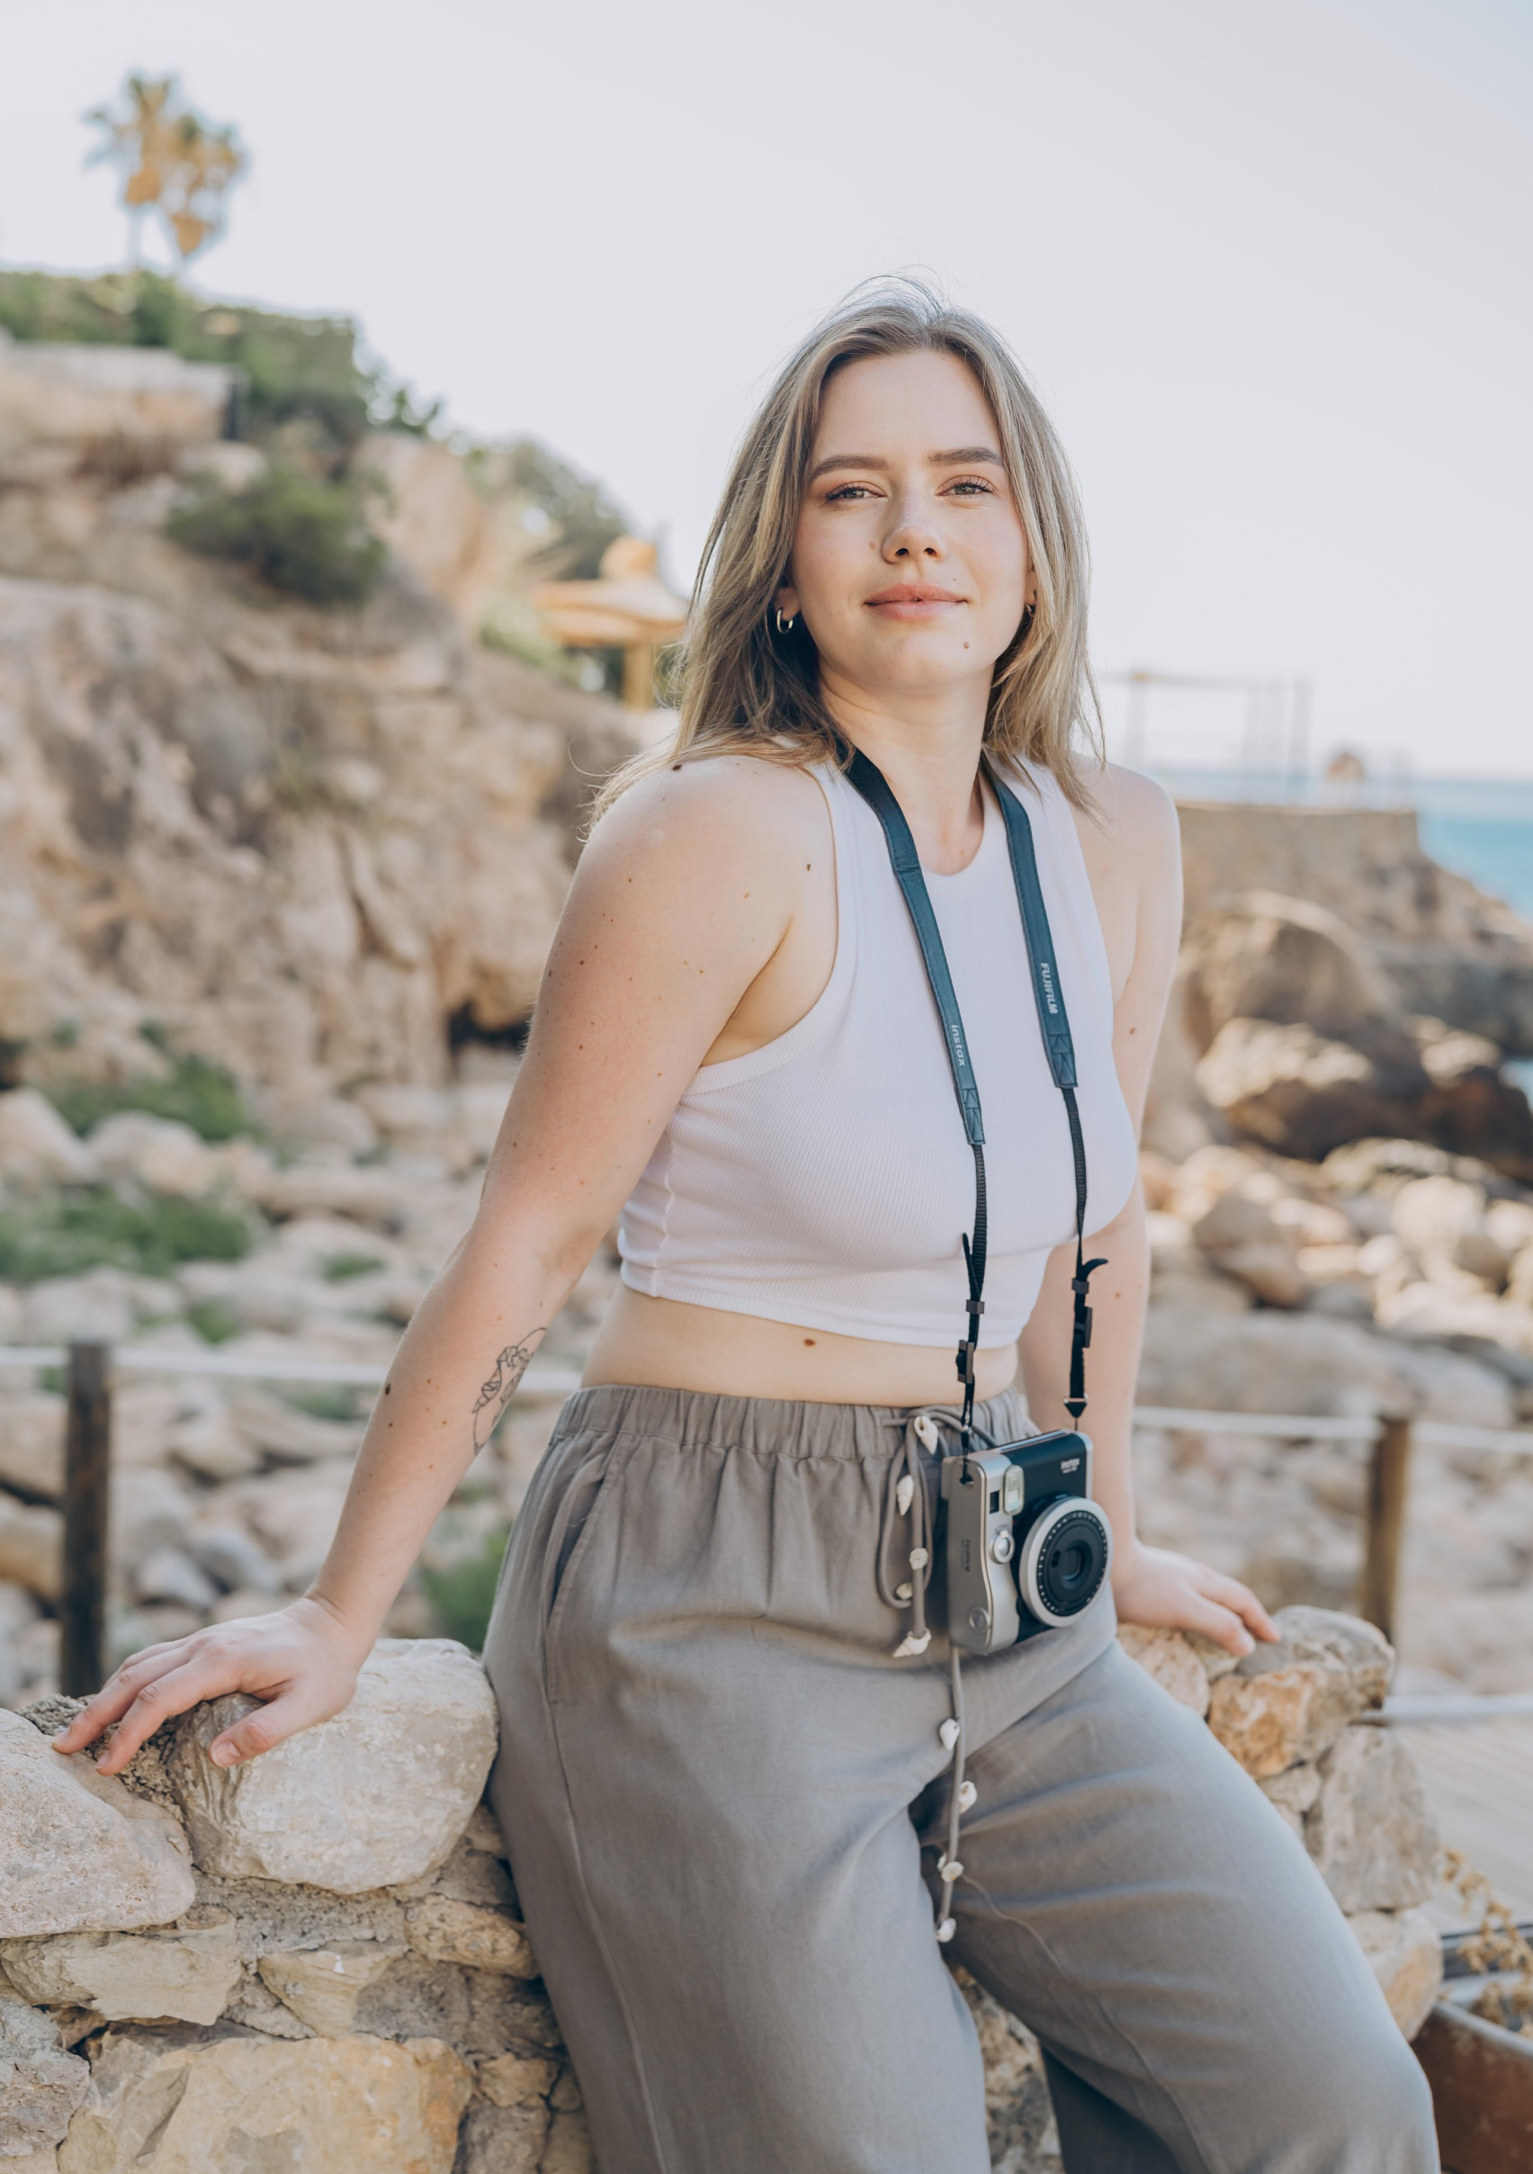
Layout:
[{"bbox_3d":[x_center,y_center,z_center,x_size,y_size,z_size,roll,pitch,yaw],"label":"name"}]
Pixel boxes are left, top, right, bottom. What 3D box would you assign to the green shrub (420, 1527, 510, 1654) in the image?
[{"bbox_3d":[-0.790,1.430,9.000,0.420,0.420,0.400,2,6,0],"label":"green shrub"}]

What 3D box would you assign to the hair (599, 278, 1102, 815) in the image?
[{"bbox_3d":[0.052,-0.316,1.880,0.285,0.310,0.250,0,2,-2],"label":"hair"}]

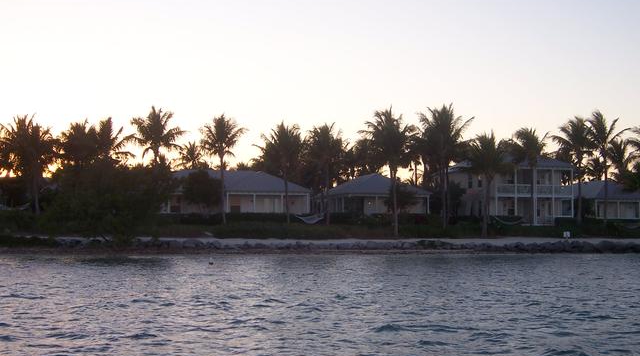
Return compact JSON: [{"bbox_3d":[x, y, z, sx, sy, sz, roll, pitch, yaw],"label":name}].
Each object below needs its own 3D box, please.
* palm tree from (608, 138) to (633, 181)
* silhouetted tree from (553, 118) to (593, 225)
[{"bbox_3d":[37.246,0.372,101.000,3.352,10.553,3.352,0,-3,0],"label":"palm tree"},{"bbox_3d":[26.073,-0.723,84.000,4.130,11.255,4.130,0,-3,0],"label":"silhouetted tree"}]

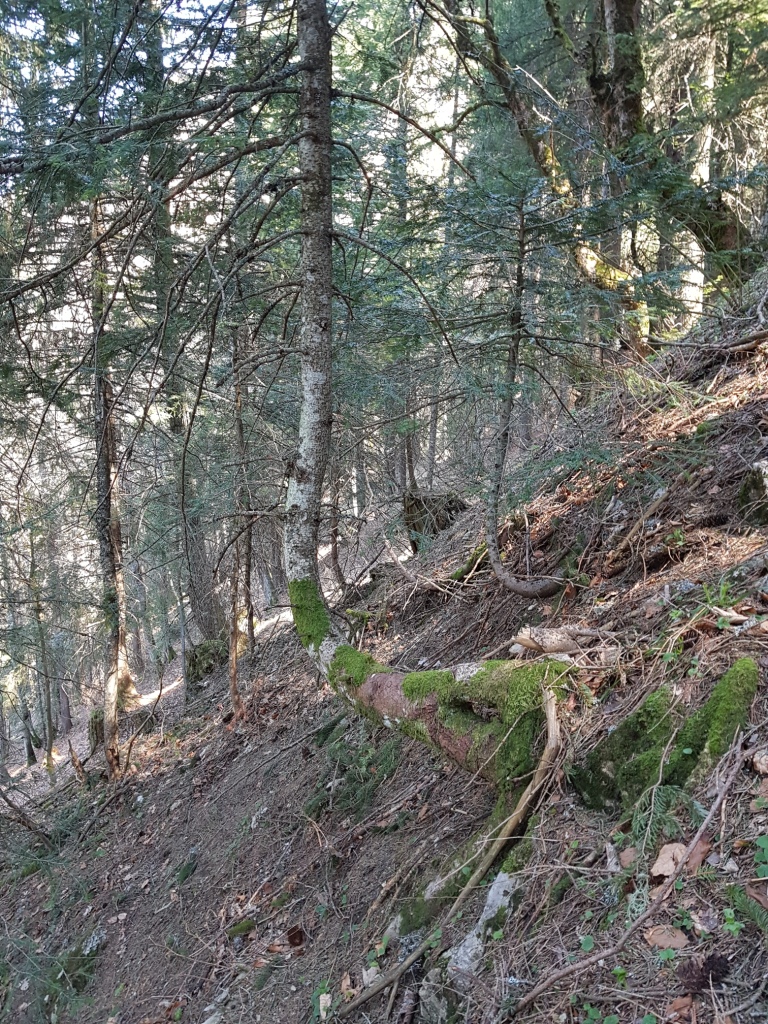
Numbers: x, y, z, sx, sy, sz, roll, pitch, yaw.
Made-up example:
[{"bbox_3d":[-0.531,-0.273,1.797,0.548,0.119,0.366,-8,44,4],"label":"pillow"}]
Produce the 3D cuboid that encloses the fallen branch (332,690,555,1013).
[{"bbox_3d":[0.263,0.994,2.237,0.160,1.102,0.122,42,-20,-7],"label":"fallen branch"}]

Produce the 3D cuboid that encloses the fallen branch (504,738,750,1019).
[{"bbox_3d":[0.612,0.834,1.773,0.888,0.062,0.172,-39,3,-19],"label":"fallen branch"}]

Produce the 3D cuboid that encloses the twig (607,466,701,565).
[{"bbox_3d":[1.326,-0.002,3.816,0.879,0.073,0.073,-38,3,-32],"label":"twig"}]

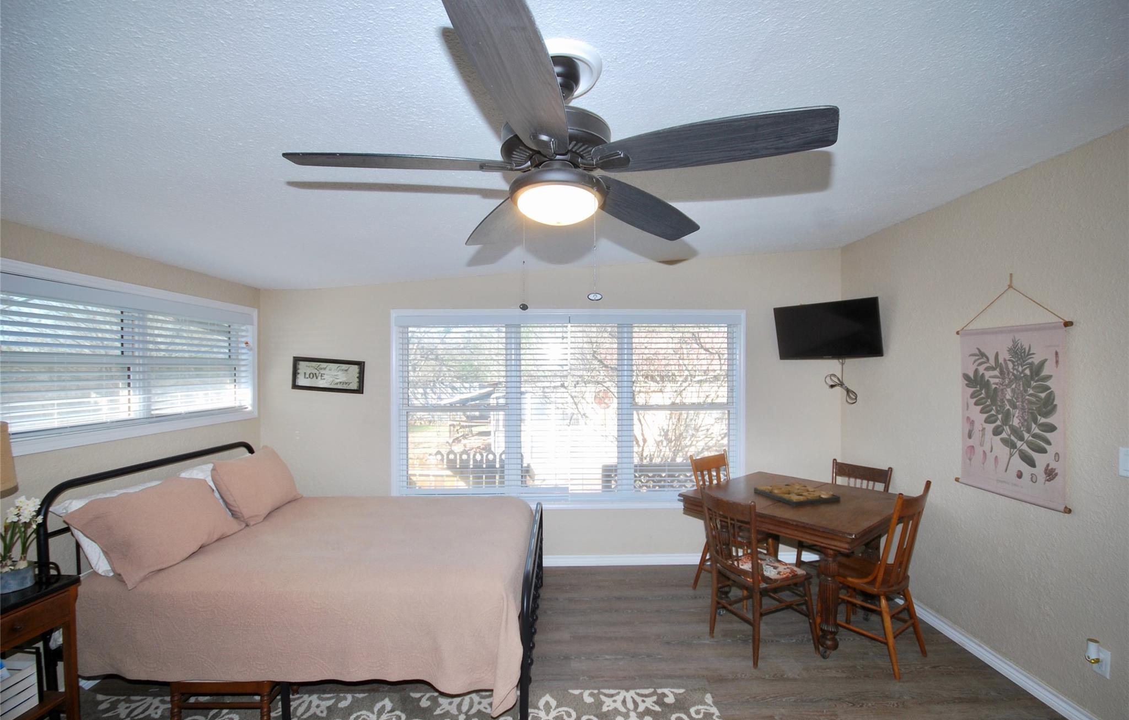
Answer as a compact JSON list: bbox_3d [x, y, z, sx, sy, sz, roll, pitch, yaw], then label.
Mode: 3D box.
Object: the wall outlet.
[{"bbox_3d":[2.356,1.323,2.067,0.010,0.115,0.070,0,-1,-1],"label":"wall outlet"}]

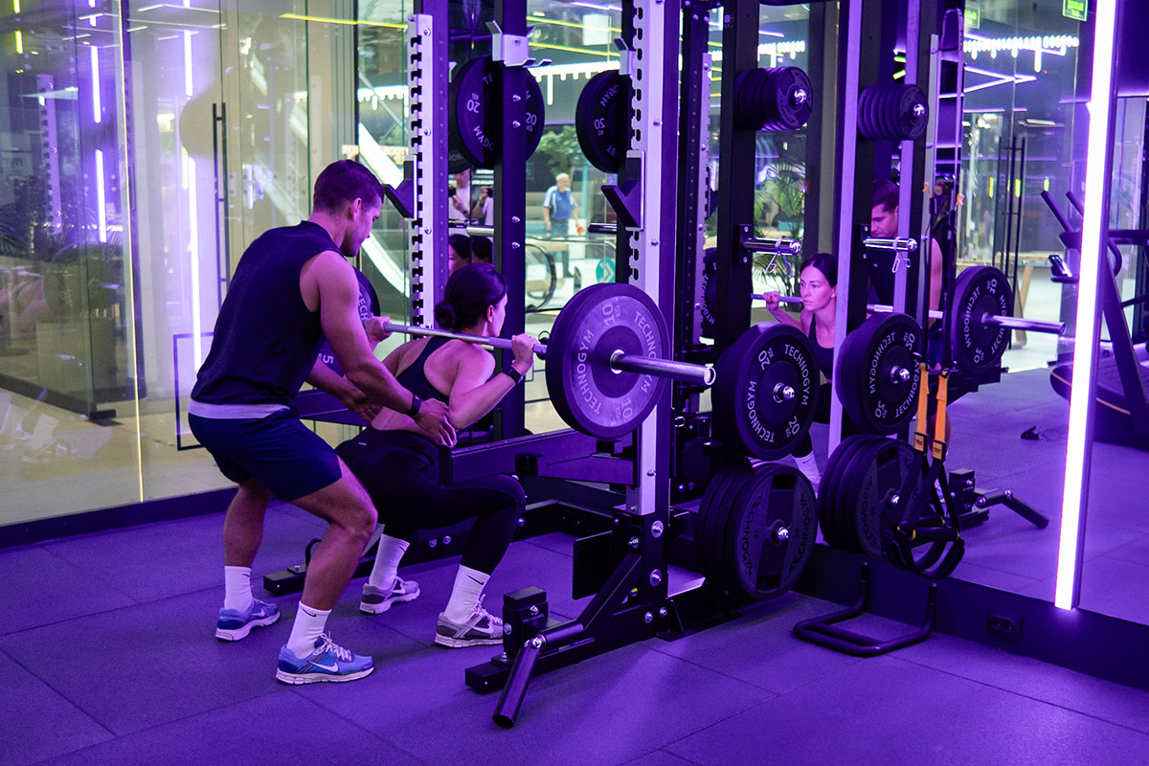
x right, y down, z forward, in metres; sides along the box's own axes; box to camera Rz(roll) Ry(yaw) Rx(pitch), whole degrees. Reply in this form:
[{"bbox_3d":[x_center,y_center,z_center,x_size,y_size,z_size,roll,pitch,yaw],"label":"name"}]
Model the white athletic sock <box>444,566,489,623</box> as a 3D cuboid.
[{"bbox_3d":[-0.337,0.658,3.493,0.140,0.190,0.100,-7,11,-43],"label":"white athletic sock"}]

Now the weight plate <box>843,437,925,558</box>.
[{"bbox_3d":[1.173,0.428,4.204,0.450,0.450,0.052,-7,11,-43],"label":"weight plate"}]

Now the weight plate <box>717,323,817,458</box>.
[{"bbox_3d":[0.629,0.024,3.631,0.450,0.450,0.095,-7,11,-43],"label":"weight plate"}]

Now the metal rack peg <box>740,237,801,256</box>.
[{"bbox_3d":[0.647,-0.448,3.660,0.050,0.050,0.226,-6,13,-43],"label":"metal rack peg"}]

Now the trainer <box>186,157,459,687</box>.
[{"bbox_3d":[-0.796,0.083,3.393,0.800,1.500,0.640,-7,11,-43],"label":"trainer"}]

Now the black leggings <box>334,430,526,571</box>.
[{"bbox_3d":[-0.551,0.354,3.599,0.480,0.430,0.680,-7,11,-43],"label":"black leggings"}]

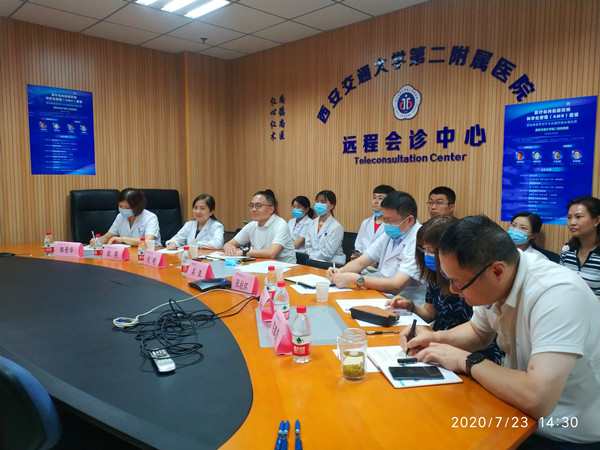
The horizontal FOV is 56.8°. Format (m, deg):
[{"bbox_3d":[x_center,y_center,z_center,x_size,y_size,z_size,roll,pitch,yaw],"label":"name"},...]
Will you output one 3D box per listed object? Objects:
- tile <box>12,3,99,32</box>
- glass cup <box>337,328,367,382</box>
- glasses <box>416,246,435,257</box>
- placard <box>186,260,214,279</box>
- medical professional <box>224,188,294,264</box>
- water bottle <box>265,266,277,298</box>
[{"bbox_3d":[-2.138,-1.801,4.856,0.580,0.020,0.620,5,7,44],"label":"tile"},{"bbox_3d":[0.159,0.394,1.685,0.090,0.153,0.075,0,4,-3],"label":"glass cup"},{"bbox_3d":[0.544,0.111,2.330,0.140,0.045,0.140,5,28,40],"label":"glasses"},{"bbox_3d":[-0.635,0.285,3.520,0.075,0.095,0.215,-3,5,-42],"label":"placard"},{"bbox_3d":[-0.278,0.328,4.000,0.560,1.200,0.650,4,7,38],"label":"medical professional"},{"bbox_3d":[-0.145,0.293,2.791,0.061,0.183,0.061,0,5,0],"label":"water bottle"}]

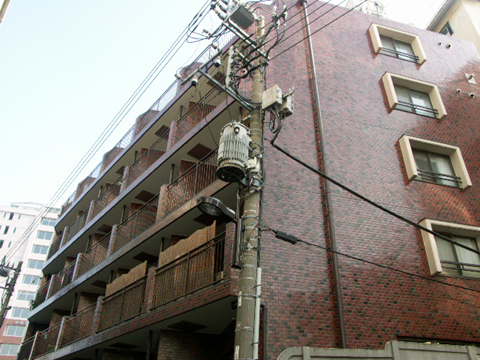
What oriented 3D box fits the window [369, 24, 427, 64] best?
[{"bbox_3d":[5.840,-4.997,14.374,1.970,1.410,0.280,9,-34,-11],"label":"window"}]

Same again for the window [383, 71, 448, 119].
[{"bbox_3d":[5.778,-2.753,12.844,1.970,1.410,0.280,9,-34,-11],"label":"window"}]

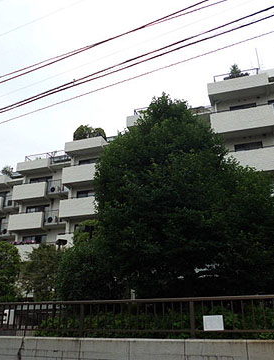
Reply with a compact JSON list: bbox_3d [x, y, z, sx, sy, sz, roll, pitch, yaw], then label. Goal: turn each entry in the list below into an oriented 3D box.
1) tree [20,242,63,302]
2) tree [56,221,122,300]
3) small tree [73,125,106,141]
[{"bbox_3d":[-5.580,6.313,20.734,2.337,5.283,2.337,0,-24,0],"label":"tree"},{"bbox_3d":[-1.916,3.822,14.179,2.590,4.653,2.590,0,-24,0],"label":"tree"},{"bbox_3d":[-4.299,-4.188,32.580,2.896,1.950,1.738,0,-24,0],"label":"small tree"}]

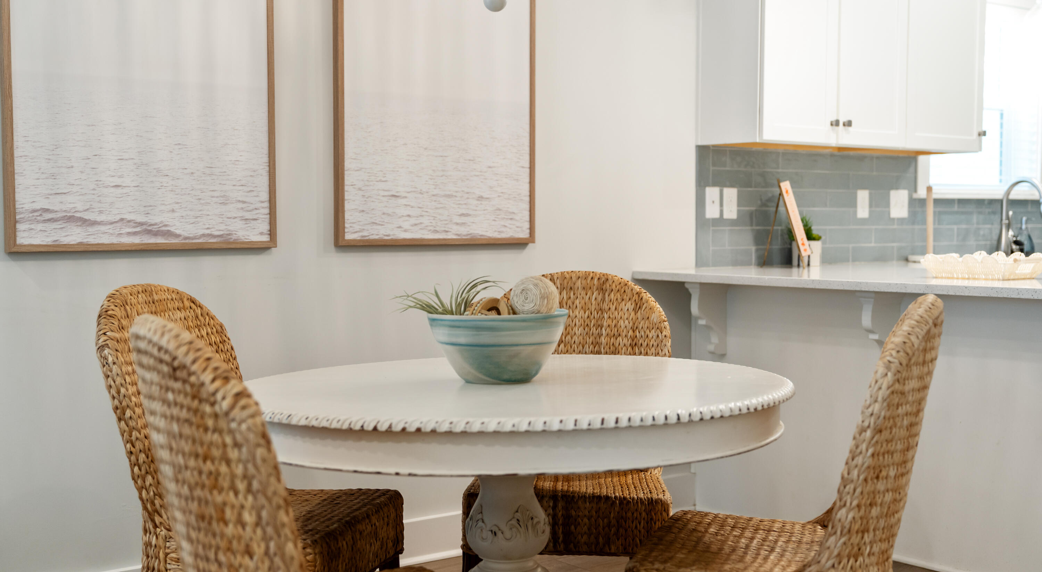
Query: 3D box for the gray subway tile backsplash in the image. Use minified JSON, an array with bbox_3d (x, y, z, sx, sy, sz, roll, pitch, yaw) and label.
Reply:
[{"bbox_3d":[1.617,-0.343,5.460,2.392,0.465,0.020,-3,4,-38],"label":"gray subway tile backsplash"}]

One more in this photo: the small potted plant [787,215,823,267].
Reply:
[{"bbox_3d":[1.129,-0.186,4.947,0.123,0.207,0.123,-3,4,-38],"label":"small potted plant"}]

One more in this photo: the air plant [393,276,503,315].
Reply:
[{"bbox_3d":[-0.160,0.025,2.706,0.236,0.092,0.170,0,3,0],"label":"air plant"}]

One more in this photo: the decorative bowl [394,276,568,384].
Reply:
[{"bbox_3d":[-0.087,0.093,2.710,0.378,0.230,0.311,0,3,0],"label":"decorative bowl"}]

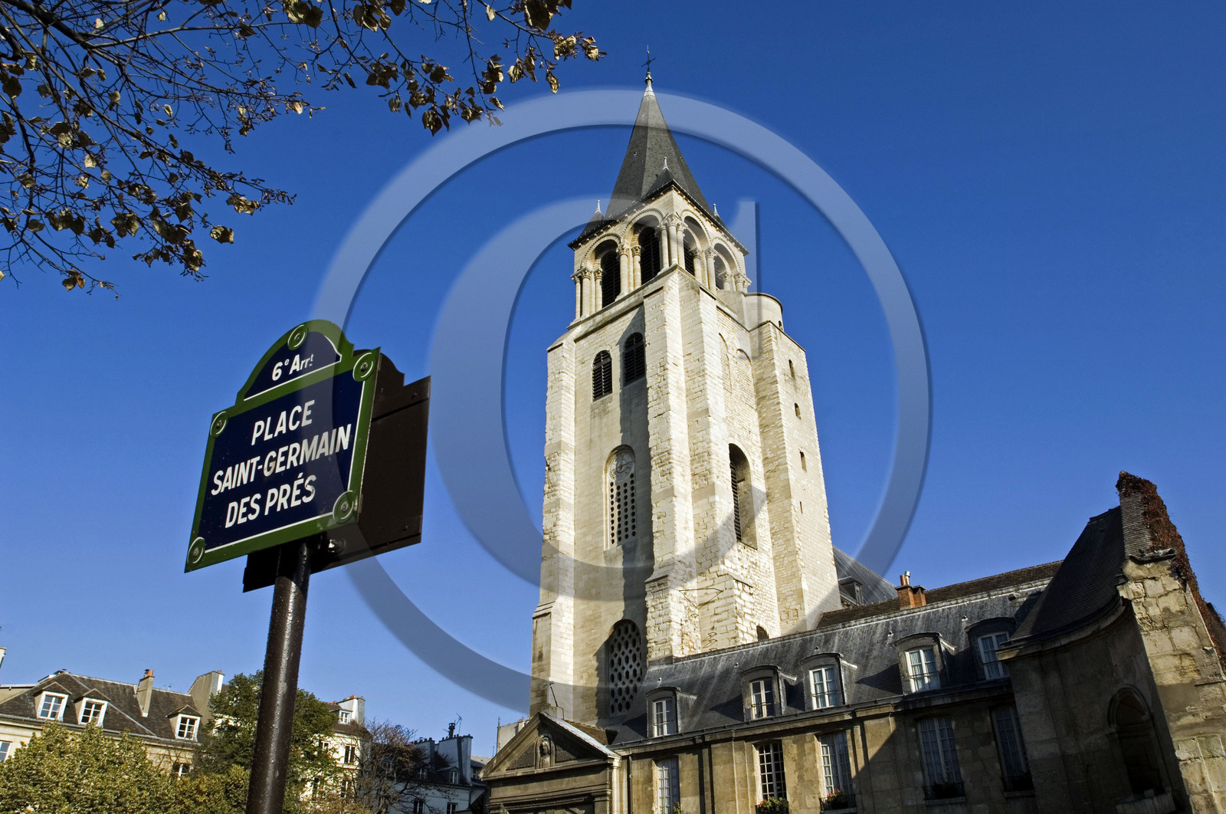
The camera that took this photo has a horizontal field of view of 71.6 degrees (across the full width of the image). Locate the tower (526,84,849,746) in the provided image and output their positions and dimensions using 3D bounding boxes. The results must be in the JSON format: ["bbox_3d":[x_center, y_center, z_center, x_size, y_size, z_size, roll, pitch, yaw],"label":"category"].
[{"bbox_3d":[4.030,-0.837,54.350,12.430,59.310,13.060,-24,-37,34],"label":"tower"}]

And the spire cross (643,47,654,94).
[{"bbox_3d":[2.926,-27.419,69.094,1.350,6.020,0.700,-24,-37,34],"label":"spire cross"}]

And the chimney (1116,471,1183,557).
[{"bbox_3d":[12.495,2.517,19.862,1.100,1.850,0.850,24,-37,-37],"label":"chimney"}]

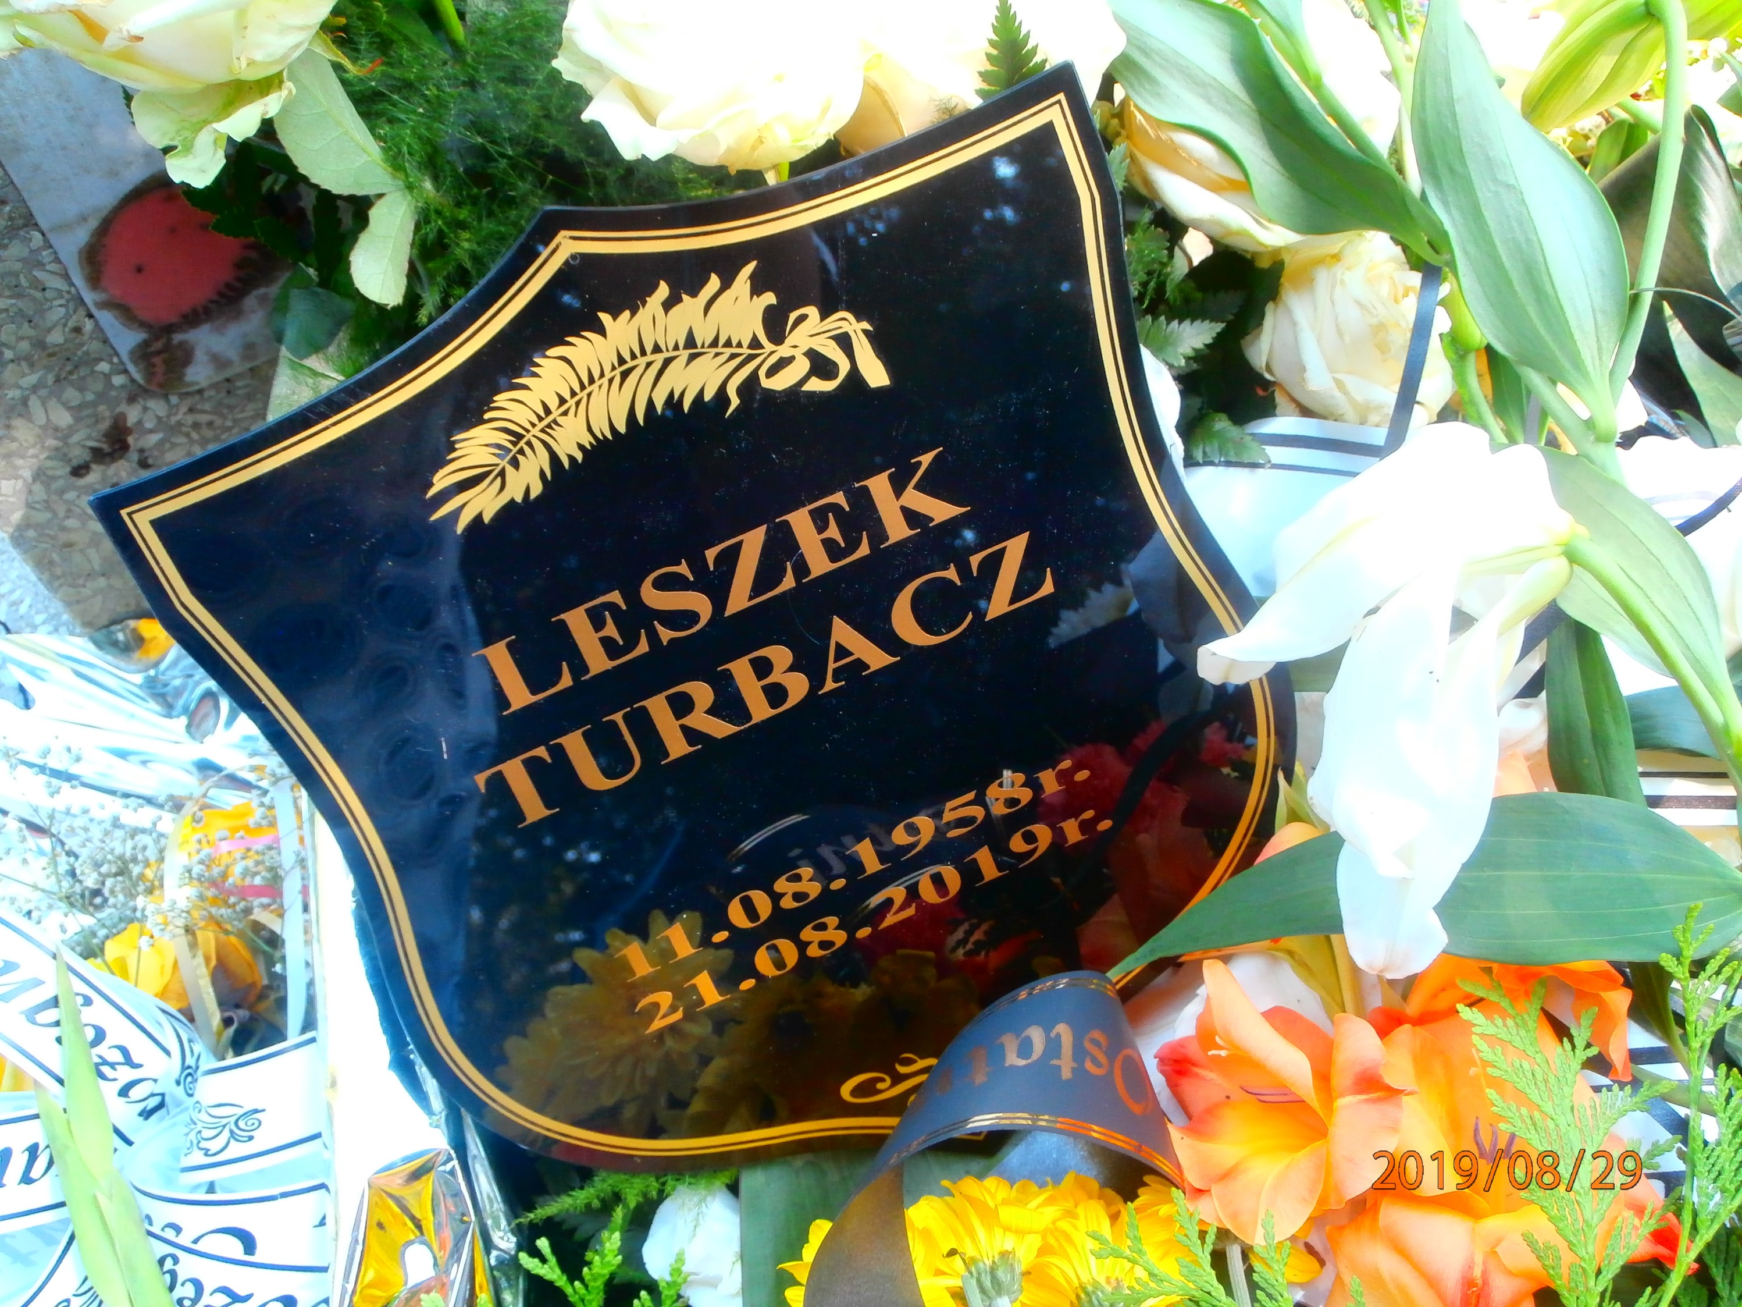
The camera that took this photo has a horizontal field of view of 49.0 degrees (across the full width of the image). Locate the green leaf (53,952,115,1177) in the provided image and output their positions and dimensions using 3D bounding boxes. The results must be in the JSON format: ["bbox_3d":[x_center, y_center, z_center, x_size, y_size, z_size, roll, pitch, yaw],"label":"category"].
[{"bbox_3d":[-0.231,0.122,0.560,0.016,0.010,0.068,-13,90,-15],"label":"green leaf"}]

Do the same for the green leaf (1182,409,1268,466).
[{"bbox_3d":[0.117,-0.071,0.630,0.029,0.008,0.016,23,70,6],"label":"green leaf"}]

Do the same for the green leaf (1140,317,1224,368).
[{"bbox_3d":[0.104,-0.104,0.640,0.030,0.007,0.016,-13,74,-11],"label":"green leaf"}]

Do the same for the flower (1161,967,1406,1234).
[{"bbox_3d":[0.121,0.131,0.560,0.066,0.060,0.070,22,86,40],"label":"flower"}]

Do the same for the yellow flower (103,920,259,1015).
[{"bbox_3d":[-0.252,0.116,0.700,0.055,0.050,0.040,-11,68,-11],"label":"yellow flower"}]

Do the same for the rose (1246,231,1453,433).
[{"bbox_3d":[0.160,-0.108,0.640,0.066,0.058,0.061,-18,83,-27],"label":"rose"}]

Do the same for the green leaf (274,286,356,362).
[{"bbox_3d":[-0.195,-0.116,0.670,0.024,0.008,0.027,19,90,7],"label":"green leaf"}]

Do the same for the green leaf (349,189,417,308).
[{"bbox_3d":[-0.156,-0.129,0.610,0.019,0.039,0.008,8,11,-10],"label":"green leaf"}]

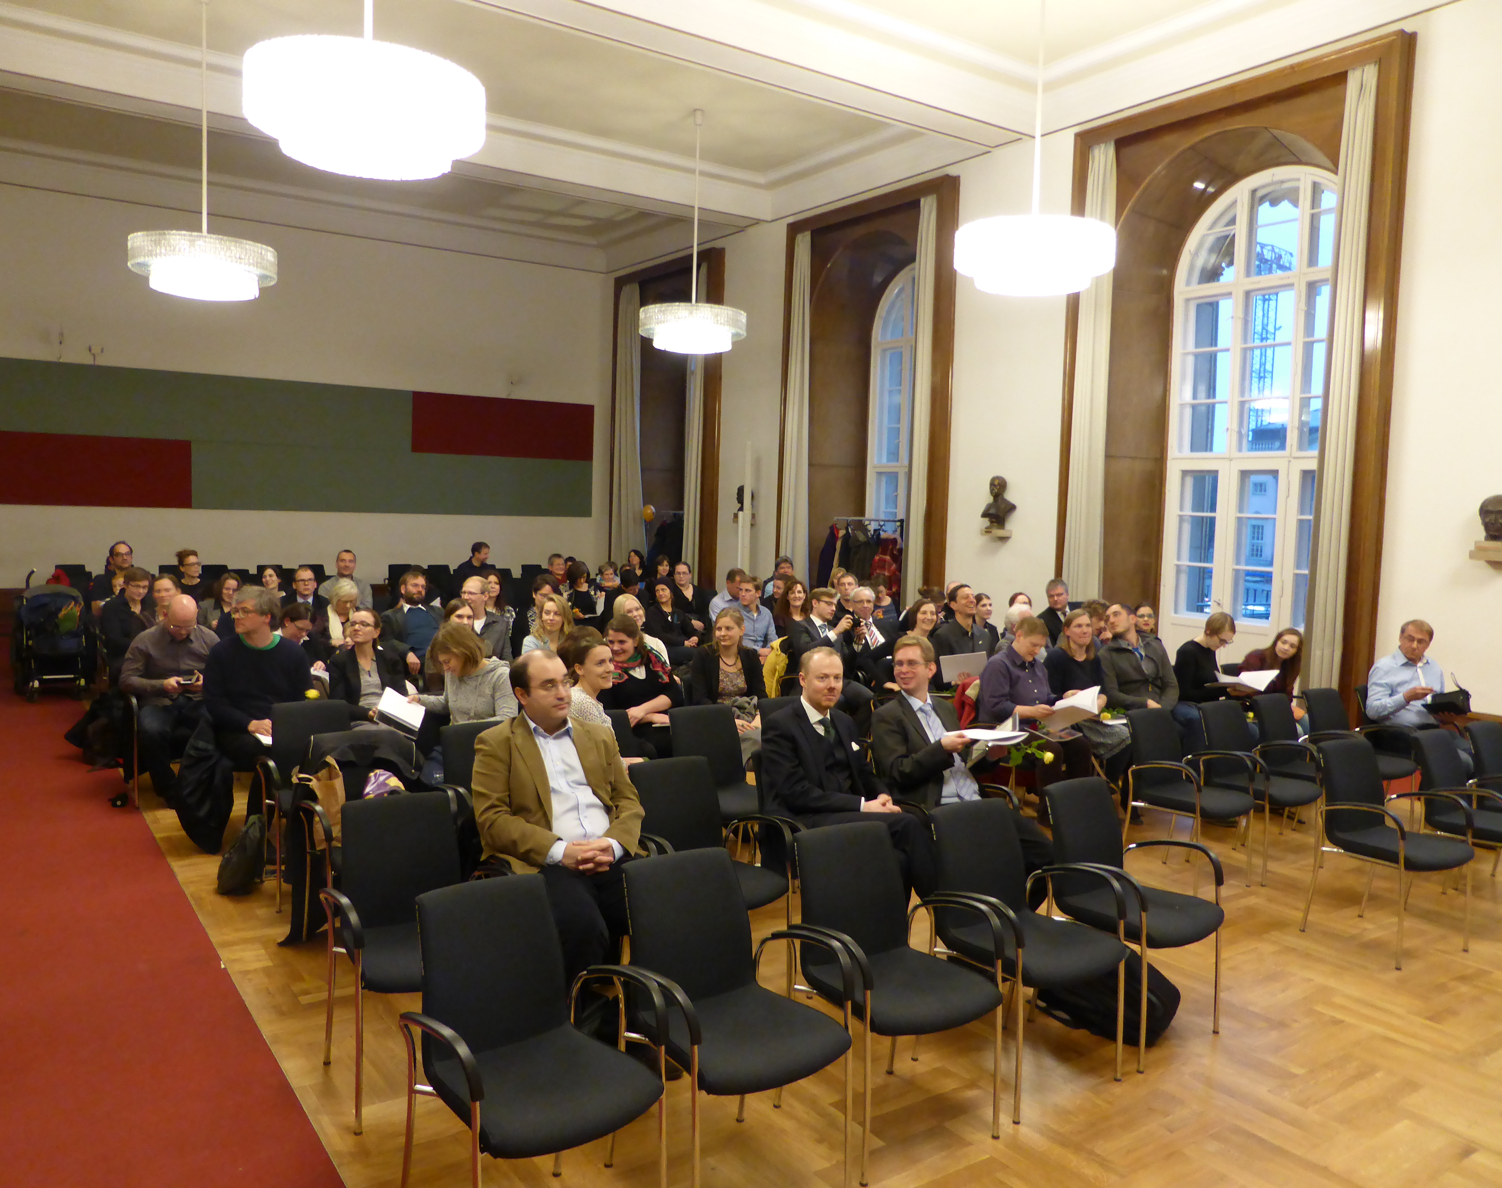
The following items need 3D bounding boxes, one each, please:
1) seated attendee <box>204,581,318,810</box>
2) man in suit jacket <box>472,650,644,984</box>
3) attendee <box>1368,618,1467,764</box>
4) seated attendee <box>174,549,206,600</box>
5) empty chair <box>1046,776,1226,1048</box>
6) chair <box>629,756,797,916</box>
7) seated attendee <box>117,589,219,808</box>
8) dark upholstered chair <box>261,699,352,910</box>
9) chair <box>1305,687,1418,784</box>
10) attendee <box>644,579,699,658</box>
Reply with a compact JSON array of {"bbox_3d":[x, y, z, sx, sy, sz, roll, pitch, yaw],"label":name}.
[{"bbox_3d":[-2.643,0.662,6.170,0.560,1.350,0.800,-1,5,-32],"label":"seated attendee"},{"bbox_3d":[-0.557,0.894,3.800,0.580,1.340,0.840,-2,6,-39],"label":"man in suit jacket"},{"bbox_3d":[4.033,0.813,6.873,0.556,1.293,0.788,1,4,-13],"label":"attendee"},{"bbox_3d":[-5.149,0.280,10.524,0.500,1.320,0.750,-2,5,-37],"label":"seated attendee"},{"bbox_3d":[1.383,1.159,4.148,0.540,0.865,0.560,-2,6,-39],"label":"empty chair"},{"bbox_3d":[-0.179,1.109,4.306,0.540,0.864,0.556,-2,5,-36],"label":"chair"},{"bbox_3d":[-3.409,0.630,6.818,0.580,1.250,0.830,-1,5,-34],"label":"seated attendee"},{"bbox_3d":[-2.033,0.976,5.434,0.540,0.864,0.556,-1,5,-34],"label":"dark upholstered chair"},{"bbox_3d":[3.664,1.047,6.884,0.530,0.885,0.560,-1,5,-34],"label":"chair"},{"bbox_3d":[-0.598,0.499,10.083,0.520,1.240,0.800,-2,5,-37],"label":"attendee"}]

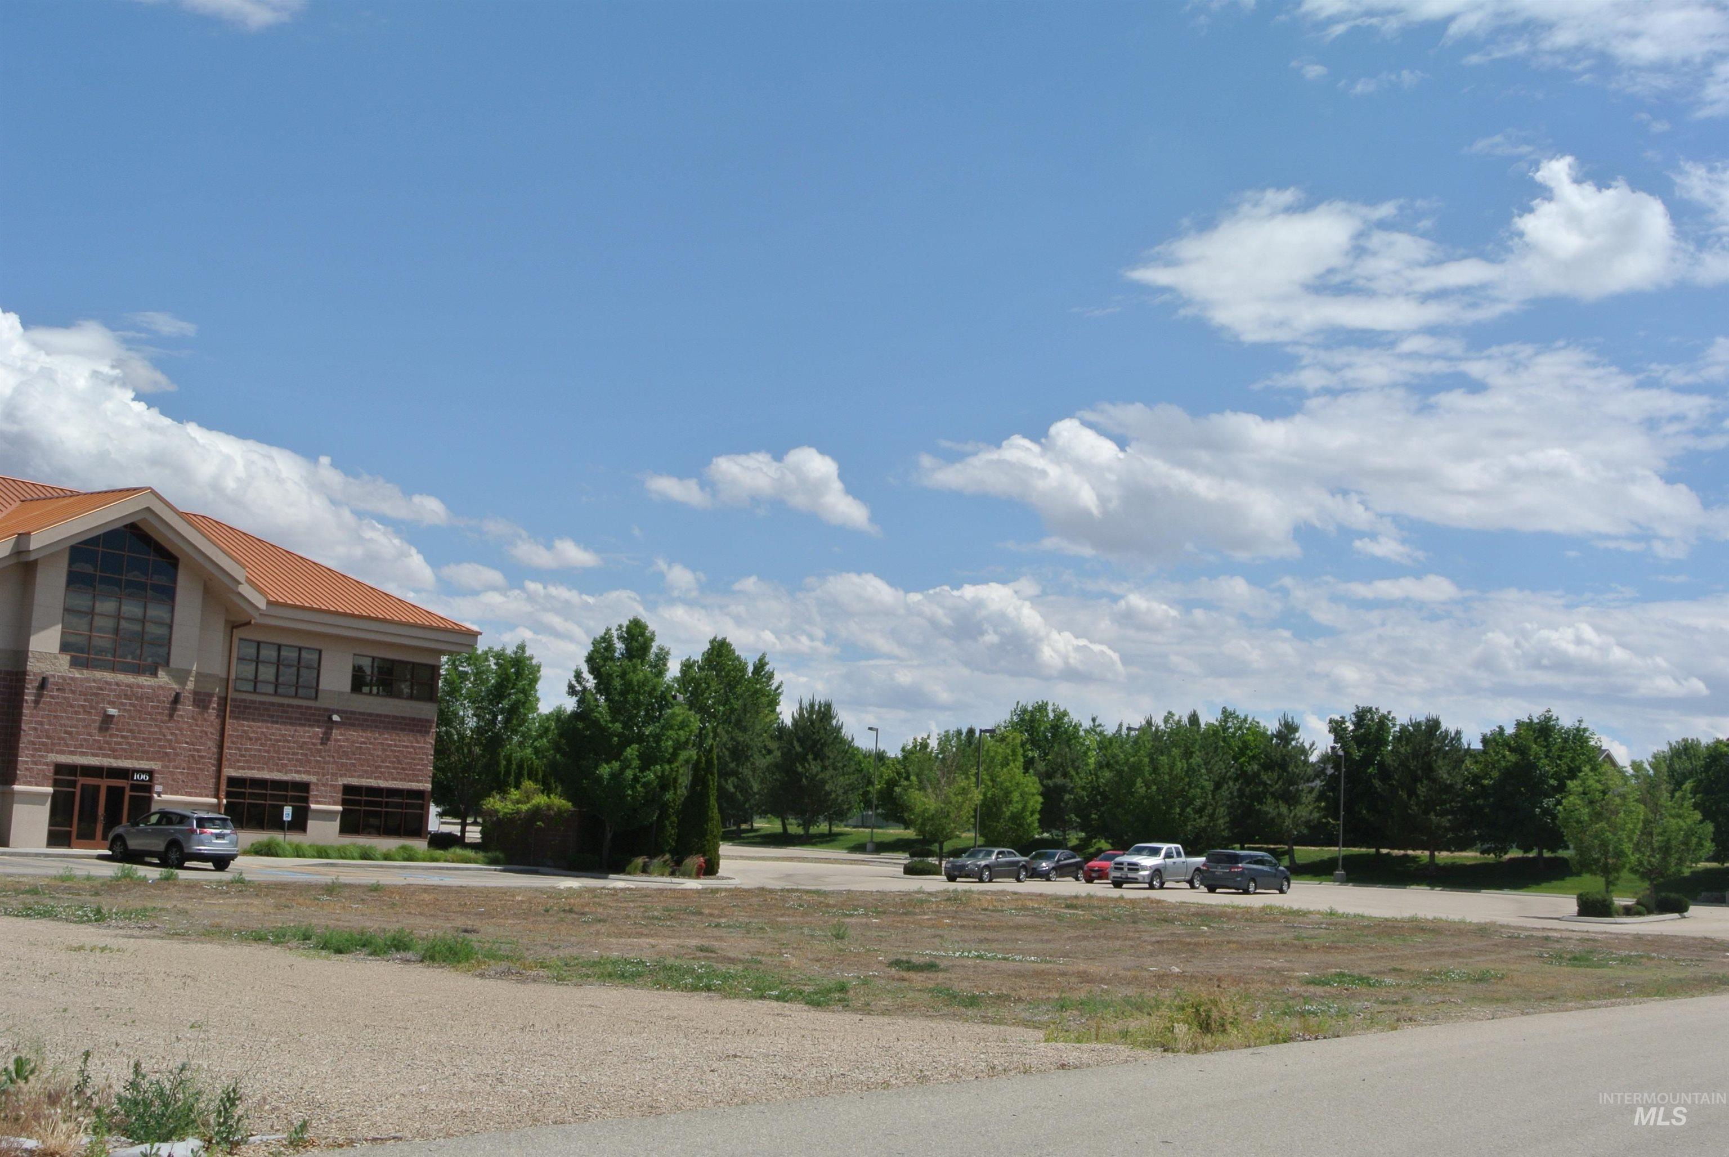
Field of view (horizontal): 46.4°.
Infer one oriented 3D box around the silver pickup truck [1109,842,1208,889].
[{"bbox_3d":[12.816,12.470,87.538,2.020,1.930,5.820,-3,-9,37],"label":"silver pickup truck"}]

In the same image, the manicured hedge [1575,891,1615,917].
[{"bbox_3d":[23.258,10.383,64.300,1.257,0.809,1.257,0,-8,20],"label":"manicured hedge"}]

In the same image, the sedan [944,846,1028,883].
[{"bbox_3d":[5.555,12.827,90.307,1.880,1.480,5.000,-2,-9,36],"label":"sedan"}]

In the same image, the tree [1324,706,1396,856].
[{"bbox_3d":[35.595,14.494,145.000,5.140,10.762,5.140,3,-7,0],"label":"tree"}]

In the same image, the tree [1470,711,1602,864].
[{"bbox_3d":[39.355,12.400,118.500,7.630,9.177,7.630,0,-8,18],"label":"tree"}]

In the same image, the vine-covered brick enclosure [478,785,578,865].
[{"bbox_3d":[-12.901,9.433,77.300,2.984,3.256,2.449,-3,-9,38],"label":"vine-covered brick enclosure"}]

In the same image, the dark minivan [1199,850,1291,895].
[{"bbox_3d":[16.457,12.581,86.685,1.970,1.840,5.100,-3,-9,37],"label":"dark minivan"}]

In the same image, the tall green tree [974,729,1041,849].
[{"bbox_3d":[10.472,15.480,147.000,4.916,9.141,4.916,3,-7,0],"label":"tall green tree"}]

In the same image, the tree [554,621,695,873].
[{"bbox_3d":[-9.215,6.456,78.500,5.314,9.769,5.314,4,-8,-6],"label":"tree"}]

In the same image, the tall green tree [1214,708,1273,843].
[{"bbox_3d":[24.161,12.765,129.000,3.920,9.051,3.920,1,-8,11],"label":"tall green tree"}]

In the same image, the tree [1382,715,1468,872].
[{"bbox_3d":[33.033,12.651,119.000,4.878,9.137,4.878,1,-8,16],"label":"tree"}]

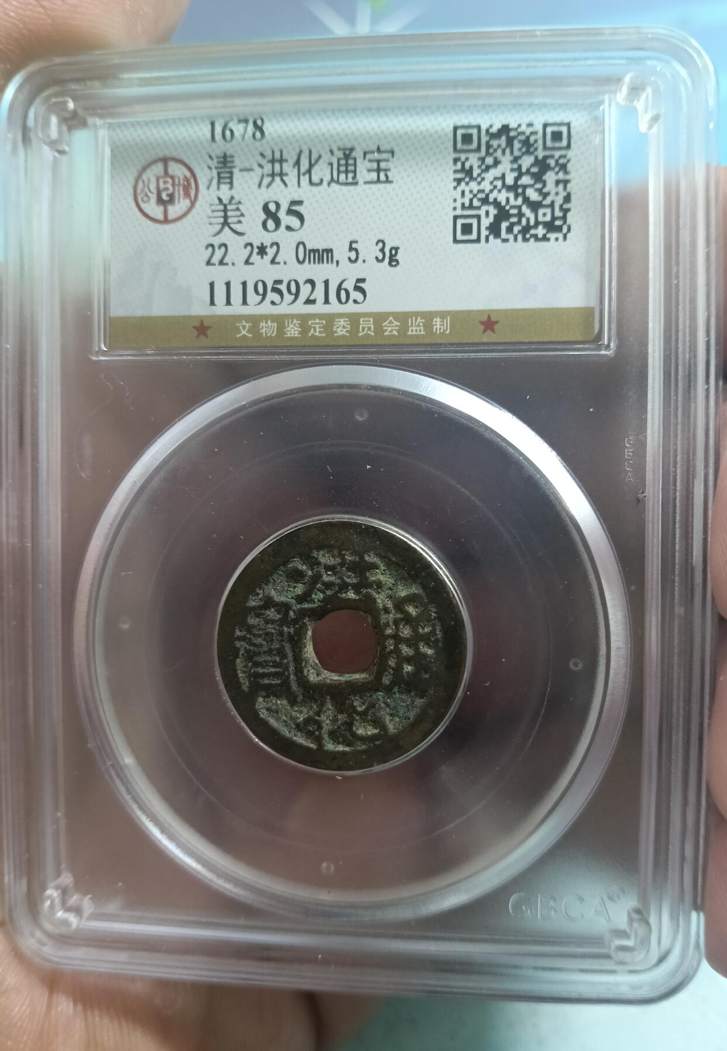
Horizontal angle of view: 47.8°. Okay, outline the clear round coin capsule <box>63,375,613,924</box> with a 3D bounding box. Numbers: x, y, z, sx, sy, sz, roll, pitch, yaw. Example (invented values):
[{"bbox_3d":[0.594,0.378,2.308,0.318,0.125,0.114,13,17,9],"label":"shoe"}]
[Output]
[{"bbox_3d":[-0.001,0.010,0.074,0.048,0.048,0.006,0,2,6],"label":"clear round coin capsule"}]

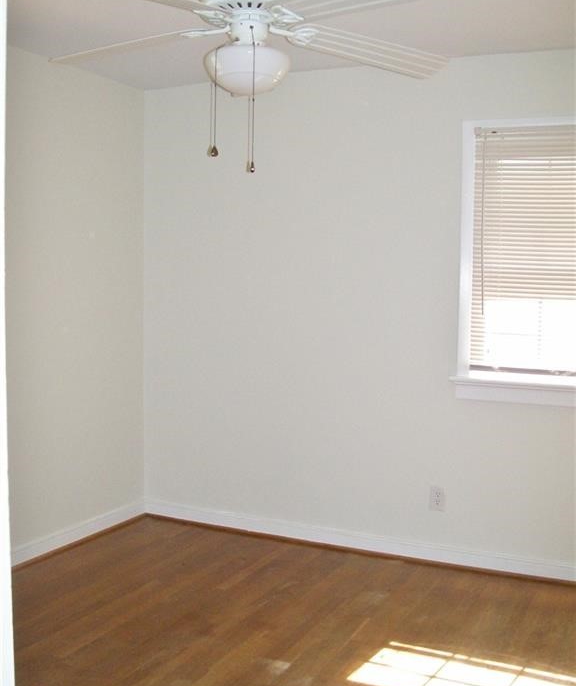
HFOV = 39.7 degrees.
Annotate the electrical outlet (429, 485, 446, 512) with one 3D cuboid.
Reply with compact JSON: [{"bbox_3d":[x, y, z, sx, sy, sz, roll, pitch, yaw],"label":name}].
[{"bbox_3d":[0.745,0.777,3.972,0.071,0.117,0.009,3,5,24],"label":"electrical outlet"}]

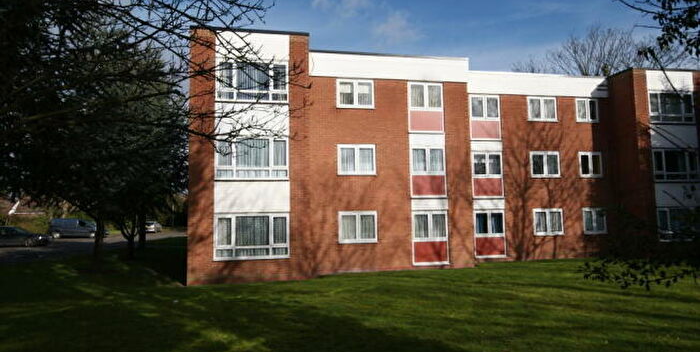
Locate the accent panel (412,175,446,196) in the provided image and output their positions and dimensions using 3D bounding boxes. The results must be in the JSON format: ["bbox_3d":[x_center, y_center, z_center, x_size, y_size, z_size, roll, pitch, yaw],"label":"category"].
[{"bbox_3d":[3.173,0.385,17.104,1.419,0.829,0.060,0,-5,-9],"label":"accent panel"}]

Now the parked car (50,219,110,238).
[{"bbox_3d":[-27.379,5.302,43.426,4.650,1.860,1.860,0,-5,-16],"label":"parked car"}]

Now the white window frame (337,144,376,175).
[{"bbox_3d":[0.278,-0.620,16.724,1.513,1.175,0.100,0,-5,-9],"label":"white window frame"}]

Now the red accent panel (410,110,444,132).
[{"bbox_3d":[3.090,-2.195,17.233,1.471,0.883,0.080,0,-5,-10],"label":"red accent panel"}]

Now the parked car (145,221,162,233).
[{"bbox_3d":[-25.140,6.469,54.300,1.750,1.480,4.150,0,-5,-11],"label":"parked car"}]

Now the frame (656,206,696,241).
[{"bbox_3d":[14.756,2.132,19.053,2.338,1.461,0.100,0,-5,-9],"label":"frame"}]

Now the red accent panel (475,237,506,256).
[{"bbox_3d":[6.111,3.052,18.611,1.403,0.853,0.060,0,-5,-10],"label":"red accent panel"}]

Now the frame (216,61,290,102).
[{"bbox_3d":[-3.296,-3.180,14.479,2.402,1.390,0.100,0,-5,-10],"label":"frame"}]

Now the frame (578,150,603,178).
[{"bbox_3d":[11.394,-0.504,20.196,1.186,1.175,0.100,0,-5,-9],"label":"frame"}]

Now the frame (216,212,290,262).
[{"bbox_3d":[-3.195,1.995,14.087,2.436,1.491,0.100,0,-5,-9],"label":"frame"}]

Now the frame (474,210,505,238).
[{"bbox_3d":[6.181,2.086,18.897,1.452,1.172,0.100,0,-5,-10],"label":"frame"}]

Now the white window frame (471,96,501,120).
[{"bbox_3d":[6.089,-3.094,19.353,1.452,1.172,0.100,0,-5,-10],"label":"white window frame"}]

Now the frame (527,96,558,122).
[{"bbox_3d":[9.022,-3.107,20.047,1.474,1.175,0.100,0,-5,-9],"label":"frame"}]

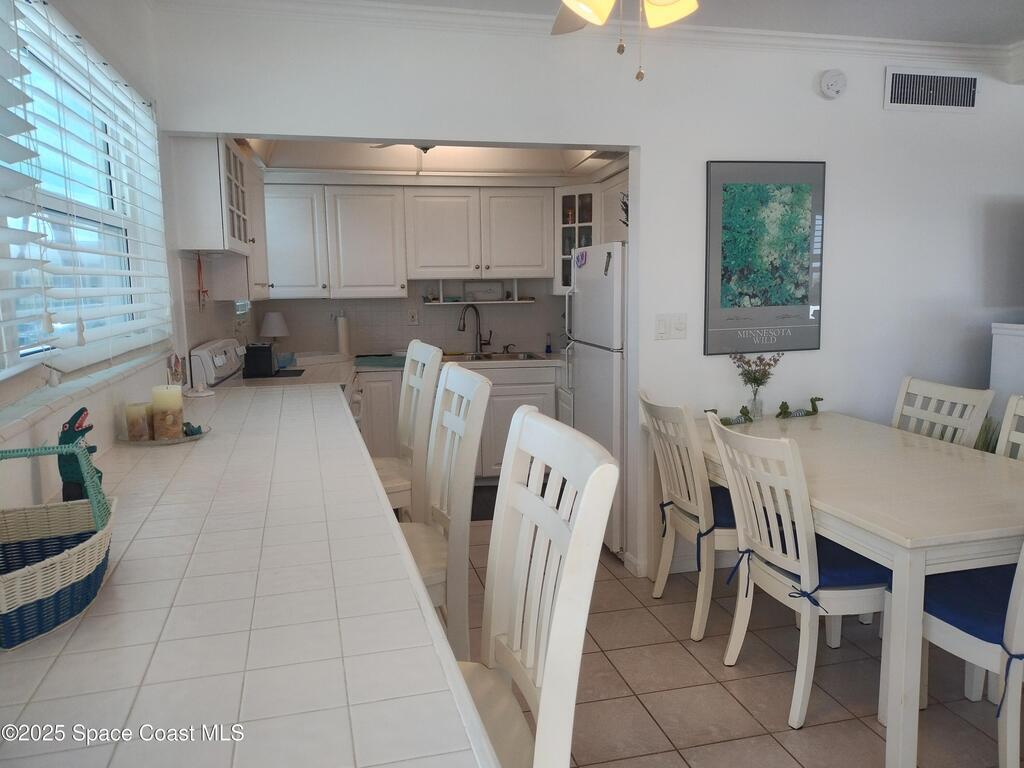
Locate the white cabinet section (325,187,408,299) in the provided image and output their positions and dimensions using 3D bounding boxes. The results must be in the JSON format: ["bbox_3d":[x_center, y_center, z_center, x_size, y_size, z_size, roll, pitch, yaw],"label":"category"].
[{"bbox_3d":[-1.034,-0.999,5.287,0.531,0.766,0.323,-2,7,-11],"label":"white cabinet section"}]

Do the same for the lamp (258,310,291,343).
[{"bbox_3d":[-1.540,-0.276,4.823,0.180,0.360,0.180,-3,9,-15],"label":"lamp"}]

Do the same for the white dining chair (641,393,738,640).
[{"bbox_3d":[0.887,0.522,3.174,0.540,0.958,0.455,-3,9,-15],"label":"white dining chair"}]

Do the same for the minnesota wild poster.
[{"bbox_3d":[1.224,-0.603,3.558,0.642,0.903,0.025,-3,9,-15],"label":"minnesota wild poster"}]

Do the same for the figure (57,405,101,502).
[{"bbox_3d":[-0.796,0.145,1.372,0.070,0.205,0.058,-3,9,-15],"label":"figure"}]

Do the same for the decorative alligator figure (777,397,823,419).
[{"bbox_3d":[1.423,0.122,3.660,0.220,0.093,0.065,-5,9,-26],"label":"decorative alligator figure"}]

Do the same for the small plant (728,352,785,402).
[{"bbox_3d":[1.168,-0.031,3.532,0.205,0.205,0.170,-3,8,-13],"label":"small plant"}]

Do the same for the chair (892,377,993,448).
[{"bbox_3d":[1.698,0.489,3.313,0.545,0.958,0.460,-3,9,-15],"label":"chair"}]

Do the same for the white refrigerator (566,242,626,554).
[{"bbox_3d":[0.787,0.058,4.173,0.780,1.650,0.710,-3,8,-13],"label":"white refrigerator"}]

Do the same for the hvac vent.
[{"bbox_3d":[2.089,-1.460,3.675,0.567,0.203,0.025,-3,9,-15],"label":"hvac vent"}]

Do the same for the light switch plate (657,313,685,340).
[{"bbox_3d":[0.764,-0.273,3.543,0.155,0.124,0.012,-3,8,-13],"label":"light switch plate"}]

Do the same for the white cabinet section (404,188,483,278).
[{"bbox_3d":[-0.512,-1.083,5.384,0.531,0.643,0.323,-2,7,-11],"label":"white cabinet section"}]

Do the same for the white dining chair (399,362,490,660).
[{"bbox_3d":[-0.341,0.593,1.905,0.520,1.230,0.455,-3,9,-15],"label":"white dining chair"}]

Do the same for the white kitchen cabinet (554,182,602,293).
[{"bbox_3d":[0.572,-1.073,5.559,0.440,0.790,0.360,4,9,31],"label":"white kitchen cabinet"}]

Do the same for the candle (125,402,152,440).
[{"bbox_3d":[-1.038,0.104,2.062,0.073,0.095,0.073,-3,8,-13],"label":"candle"}]

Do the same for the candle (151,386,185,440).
[{"bbox_3d":[-0.963,0.079,2.066,0.075,0.142,0.075,-3,8,-13],"label":"candle"}]

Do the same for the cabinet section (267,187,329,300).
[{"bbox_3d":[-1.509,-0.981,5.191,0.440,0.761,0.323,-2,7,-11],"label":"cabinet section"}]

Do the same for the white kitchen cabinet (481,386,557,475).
[{"bbox_3d":[-0.017,0.287,5.592,0.570,0.680,0.560,-3,8,-13],"label":"white kitchen cabinet"}]

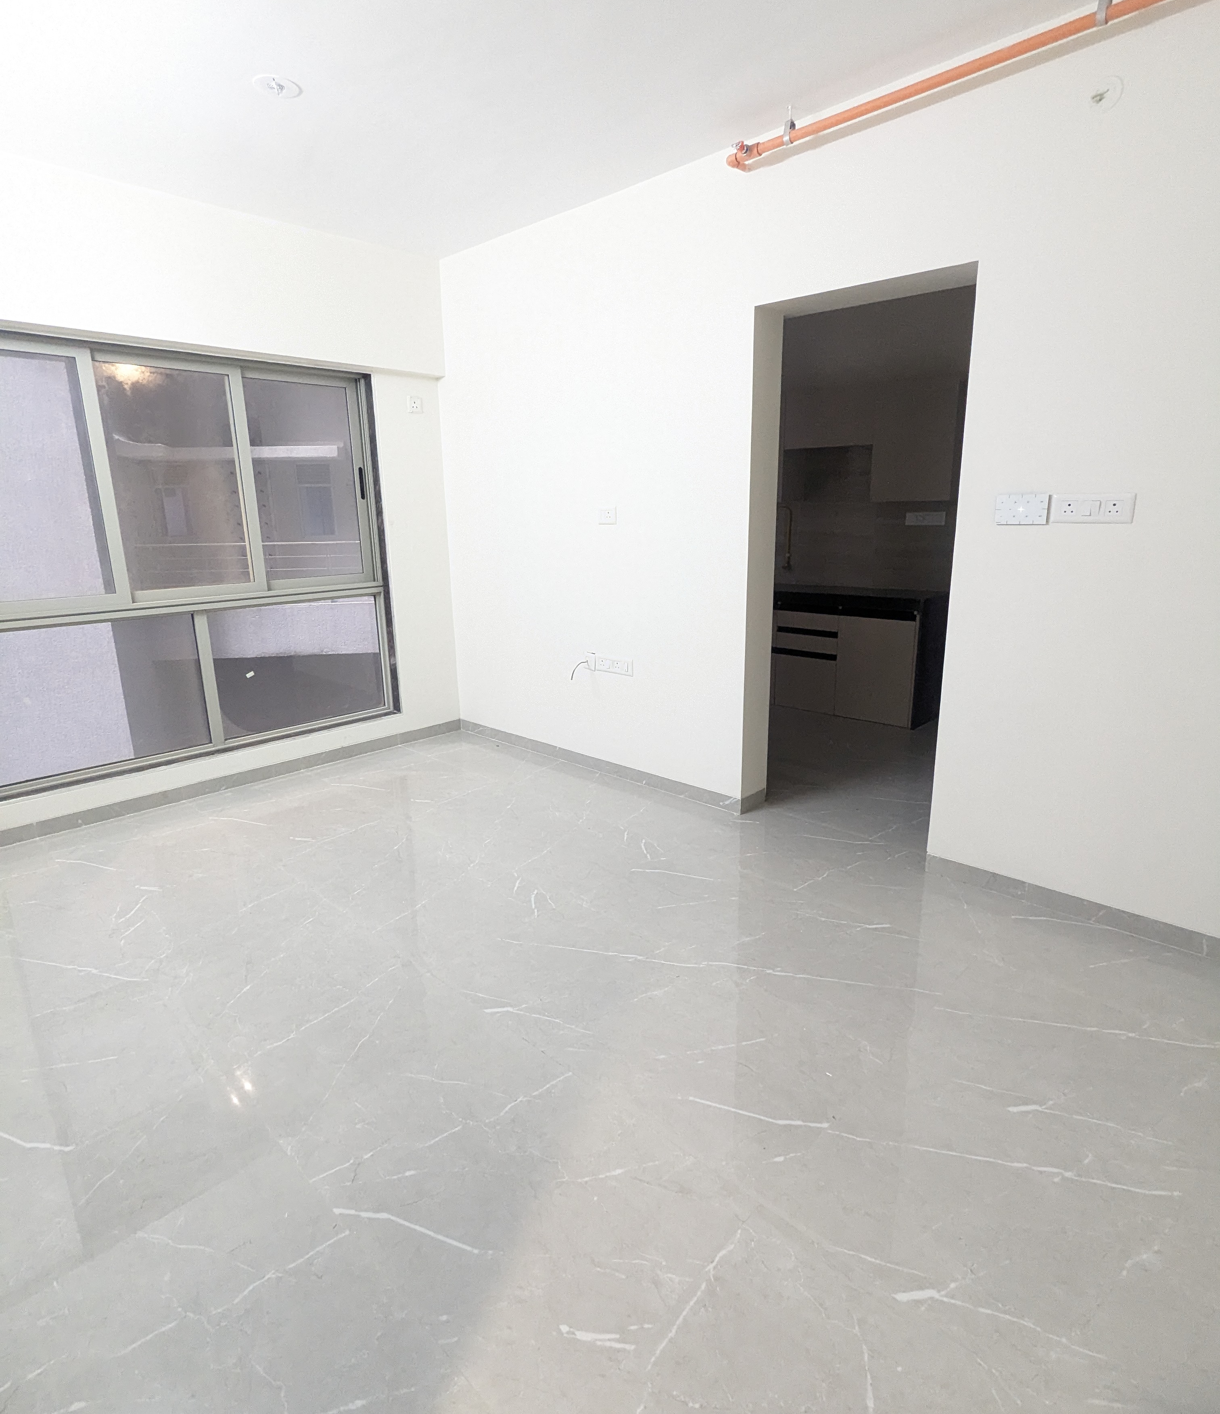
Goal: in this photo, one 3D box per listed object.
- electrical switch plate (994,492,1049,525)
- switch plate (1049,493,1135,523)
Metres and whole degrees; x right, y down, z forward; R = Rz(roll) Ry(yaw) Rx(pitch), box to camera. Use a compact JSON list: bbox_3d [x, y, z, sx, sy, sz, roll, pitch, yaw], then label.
[{"bbox_3d":[1.336,-0.638,2.433,0.151,0.093,0.017,12,20,42],"label":"electrical switch plate"},{"bbox_3d":[1.479,-0.606,2.303,0.218,0.087,0.014,12,20,42],"label":"switch plate"}]

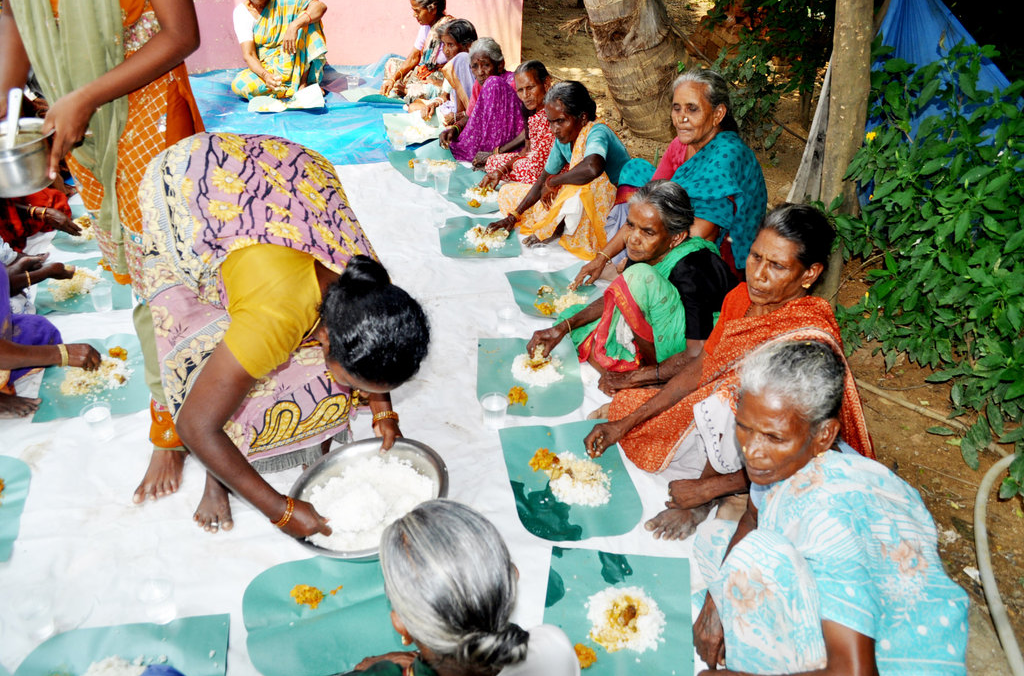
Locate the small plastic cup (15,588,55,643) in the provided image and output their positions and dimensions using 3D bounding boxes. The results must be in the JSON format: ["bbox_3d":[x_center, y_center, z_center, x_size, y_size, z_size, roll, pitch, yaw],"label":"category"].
[{"bbox_3d":[-0.996,0.585,1.606,0.069,0.087,0.069,1,34,-1],"label":"small plastic cup"}]

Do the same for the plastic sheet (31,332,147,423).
[{"bbox_3d":[-1.187,0.101,2.199,0.295,0.020,0.441,-11,32,-18],"label":"plastic sheet"}]

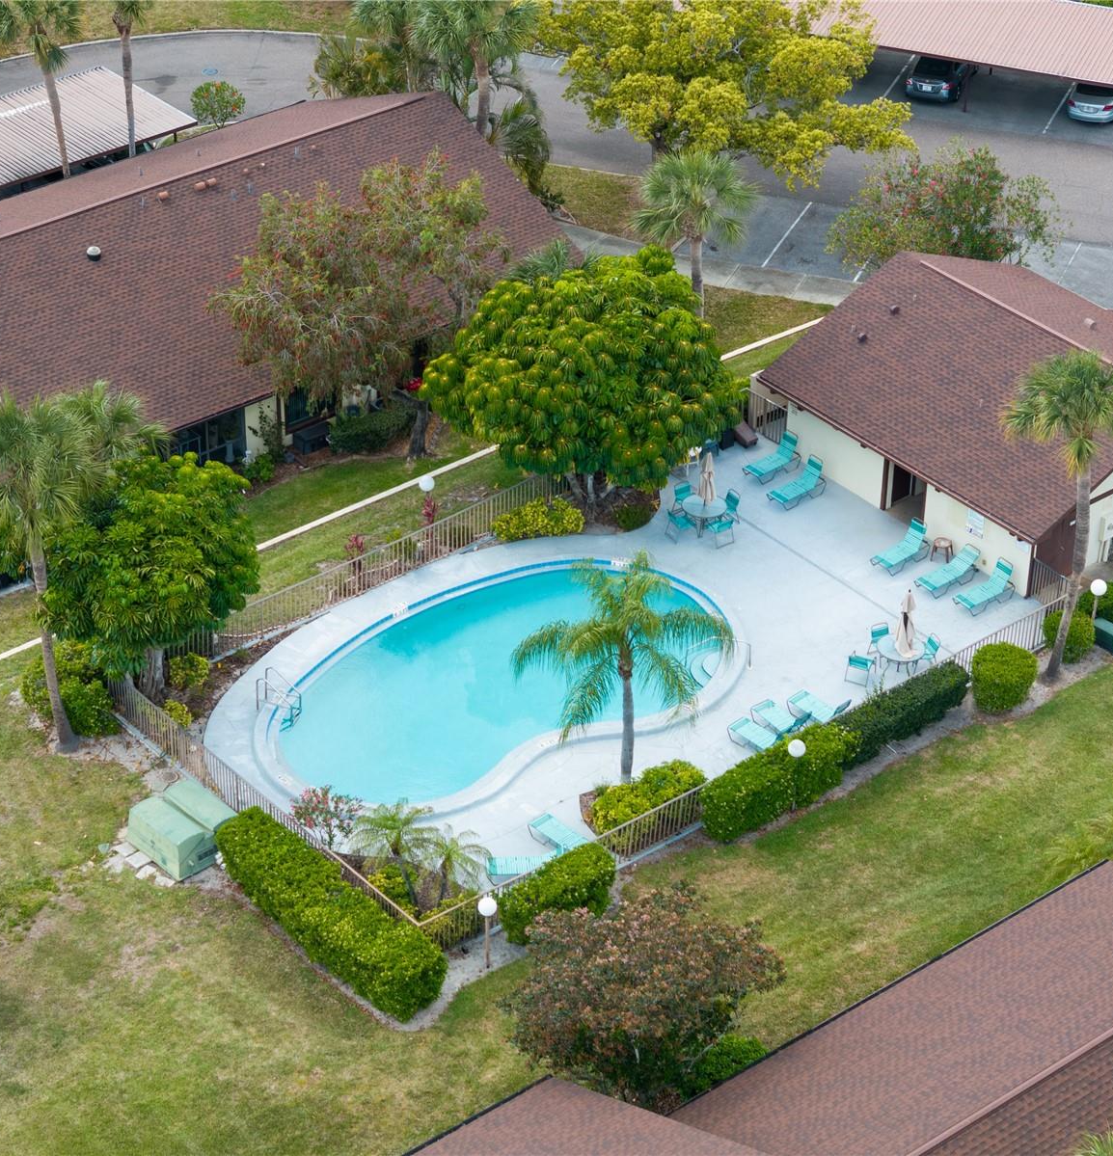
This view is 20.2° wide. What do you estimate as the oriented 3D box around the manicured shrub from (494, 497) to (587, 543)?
[{"bbox_3d":[-0.549,-1.626,83.498,2.450,0.720,1.050,-5,34,-9],"label":"manicured shrub"}]

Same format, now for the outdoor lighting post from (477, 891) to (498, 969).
[{"bbox_3d":[-1.499,7.681,68.058,0.420,2.150,0.420,0,34,0],"label":"outdoor lighting post"}]

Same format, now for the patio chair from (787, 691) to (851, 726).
[{"bbox_3d":[6.426,3.125,75.947,0.640,0.880,1.680,-27,42,-34],"label":"patio chair"}]

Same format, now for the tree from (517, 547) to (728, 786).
[{"bbox_3d":[1.520,2.241,72.322,4.950,6.400,4.700,0,34,0],"label":"tree"}]

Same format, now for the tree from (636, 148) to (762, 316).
[{"bbox_3d":[4.038,-9.634,90.993,3.600,5.700,3.500,1,34,0],"label":"tree"}]

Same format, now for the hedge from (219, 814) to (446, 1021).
[{"bbox_3d":[-5.367,7.911,73.719,1.400,1.270,7.250,-25,42,-33],"label":"hedge"}]

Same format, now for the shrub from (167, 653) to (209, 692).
[{"bbox_3d":[-9.702,2.468,82.084,1.030,0.880,1.000,1,34,2],"label":"shrub"}]

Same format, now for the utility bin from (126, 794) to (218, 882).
[{"bbox_3d":[-8.873,5.836,71.888,1.060,1.130,2.050,-24,41,-32],"label":"utility bin"}]

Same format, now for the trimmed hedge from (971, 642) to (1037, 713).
[{"bbox_3d":[11.710,2.563,81.561,1.650,1.500,1.650,1,34,2],"label":"trimmed hedge"}]

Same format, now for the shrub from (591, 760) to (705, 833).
[{"bbox_3d":[2.344,5.560,77.544,2.850,0.950,1.500,-24,41,-31],"label":"shrub"}]

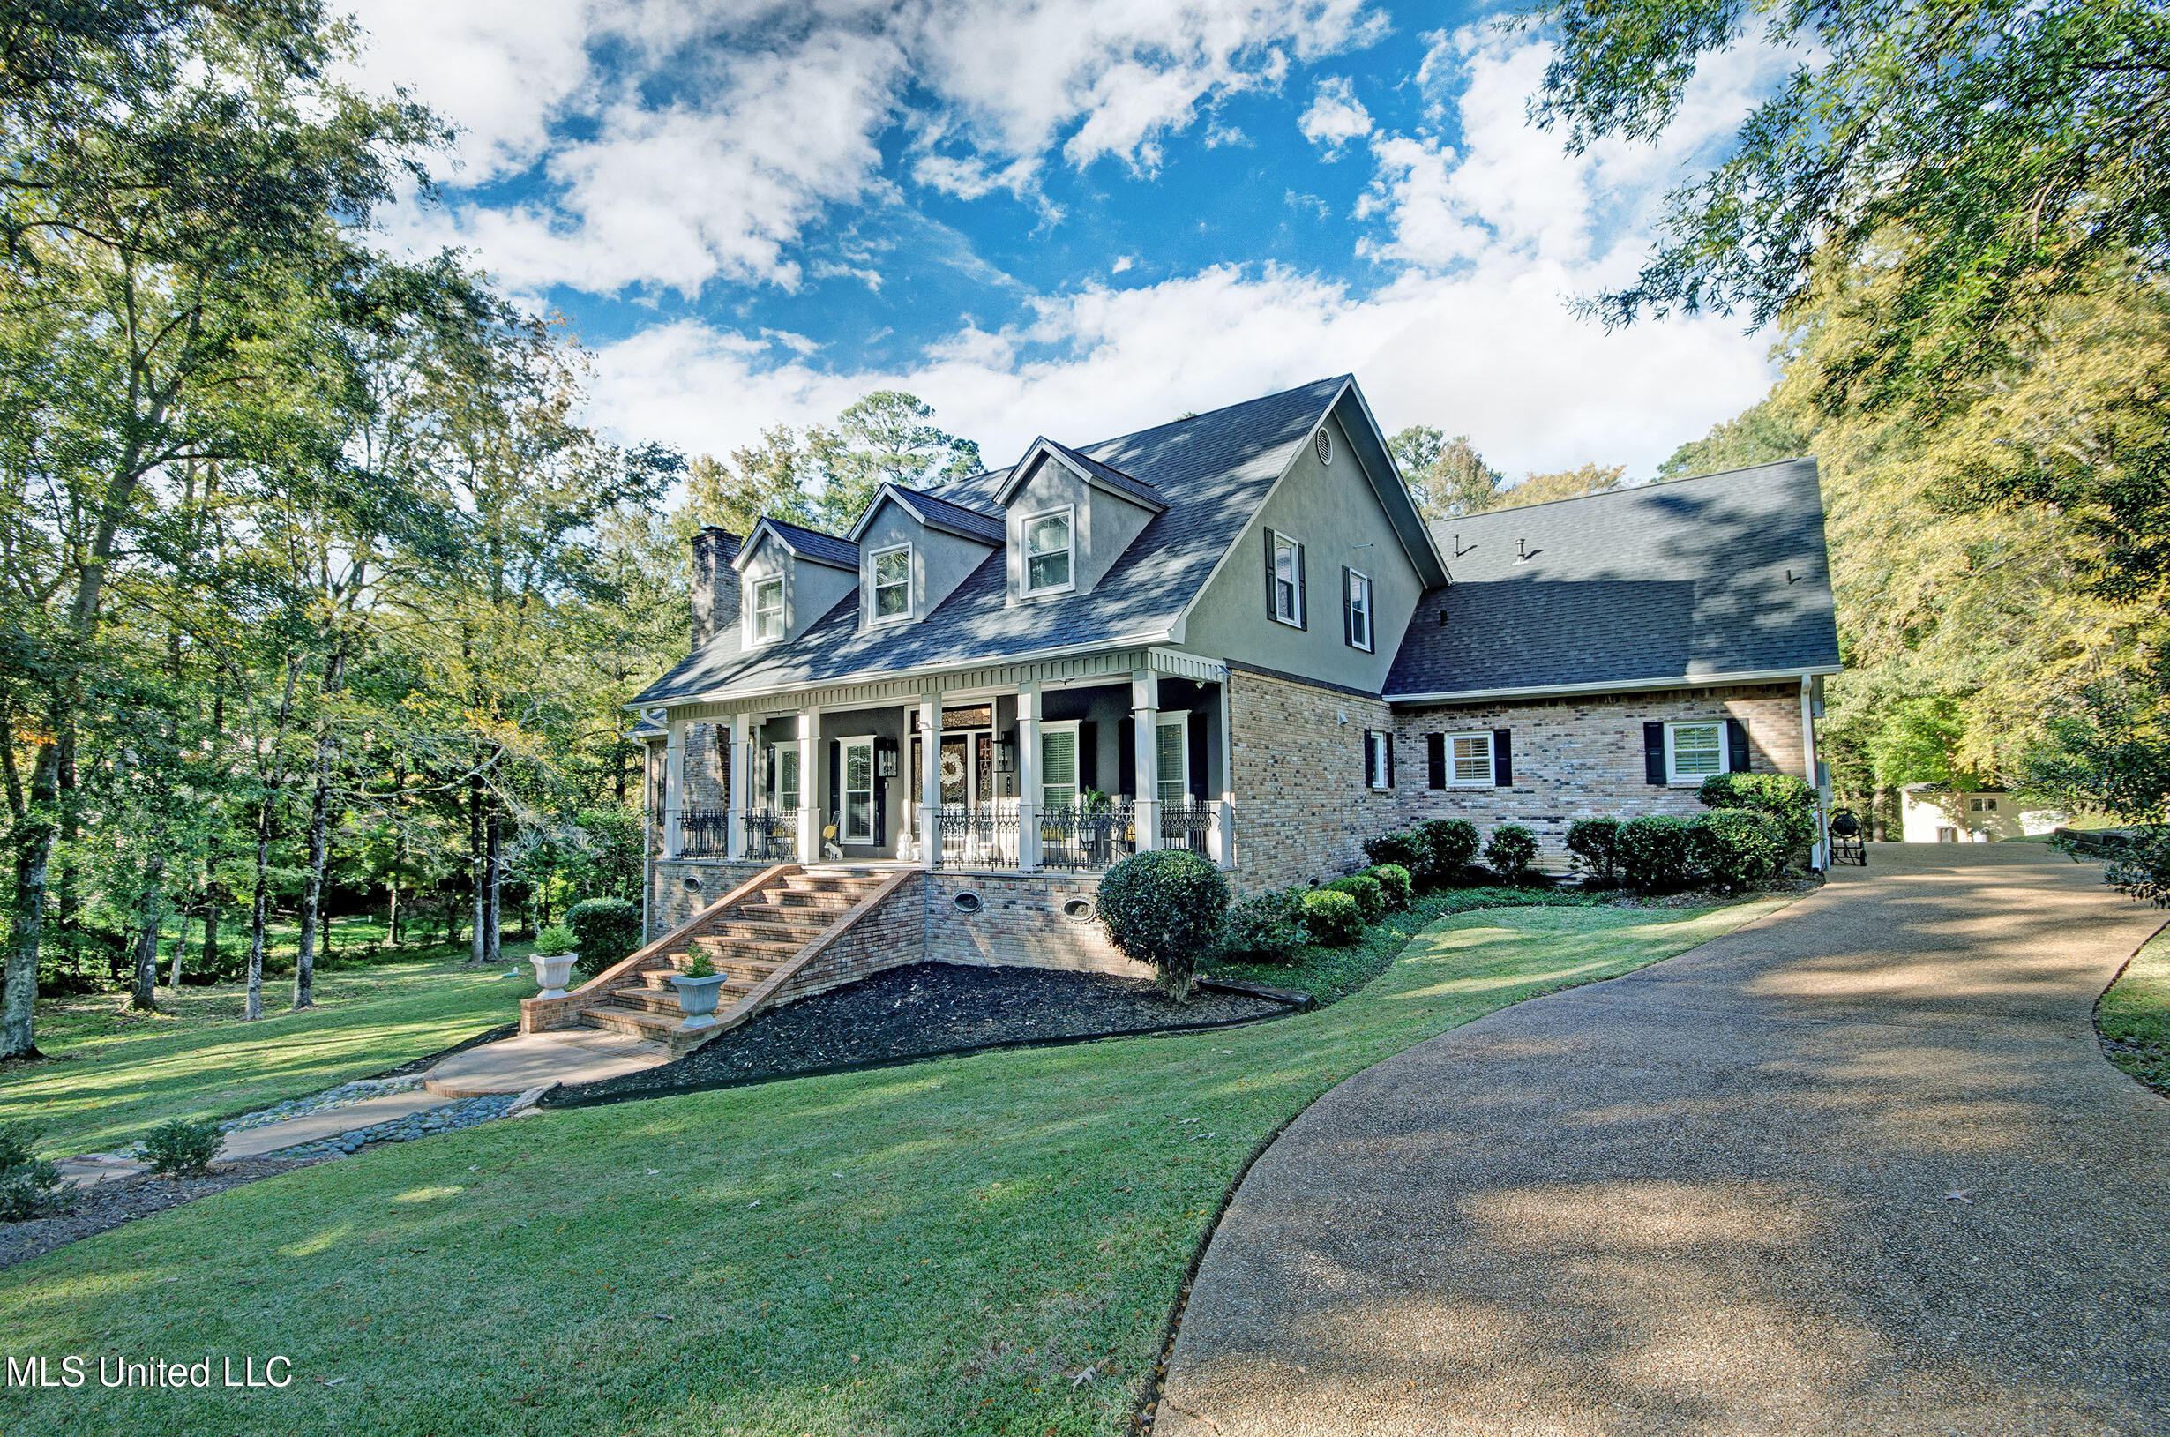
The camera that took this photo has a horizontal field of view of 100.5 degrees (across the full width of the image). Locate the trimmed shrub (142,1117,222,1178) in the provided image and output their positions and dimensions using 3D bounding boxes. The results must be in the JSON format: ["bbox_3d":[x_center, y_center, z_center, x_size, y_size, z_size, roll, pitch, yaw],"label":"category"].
[{"bbox_3d":[-7.701,3.638,7.698,0.520,0.450,0.520,-4,-6,35],"label":"trimmed shrub"}]

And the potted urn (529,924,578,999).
[{"bbox_3d":[-6.691,3.042,11.385,0.410,0.880,0.410,-4,-6,35],"label":"potted urn"}]

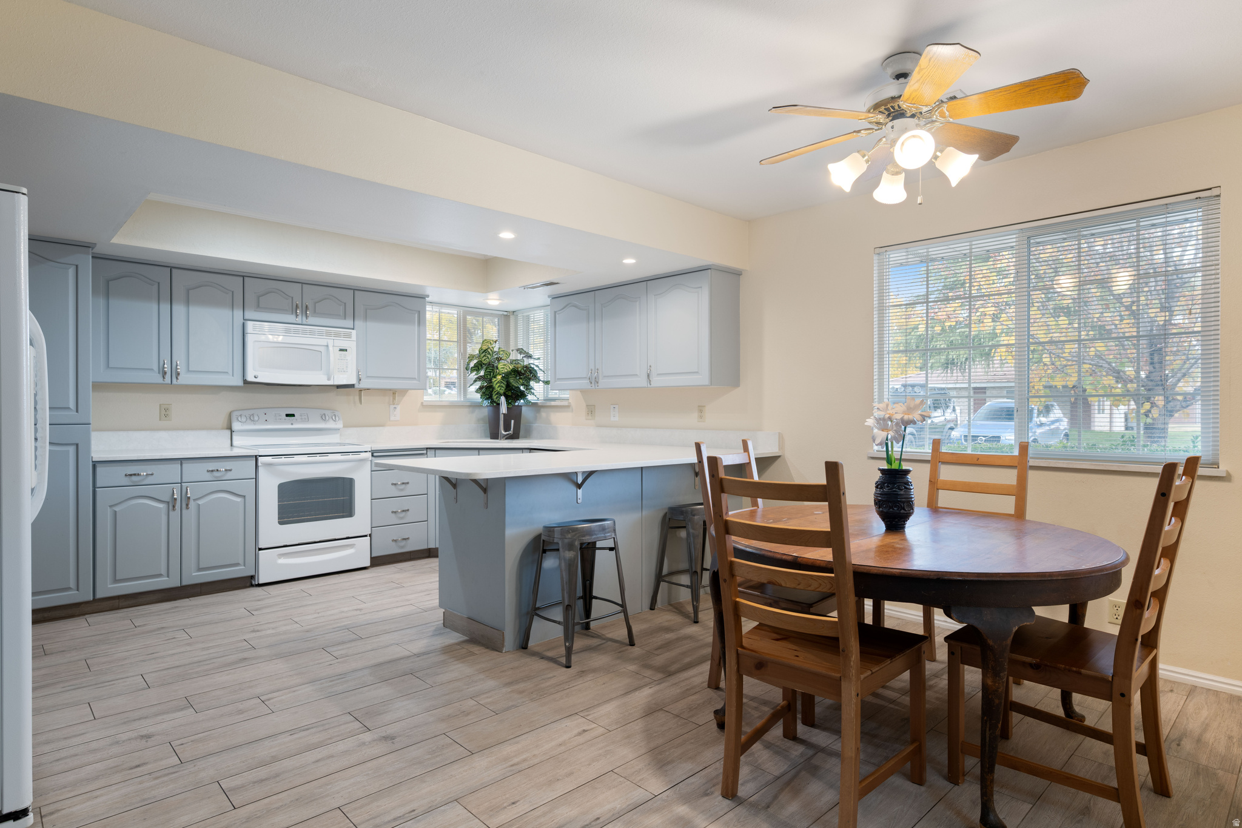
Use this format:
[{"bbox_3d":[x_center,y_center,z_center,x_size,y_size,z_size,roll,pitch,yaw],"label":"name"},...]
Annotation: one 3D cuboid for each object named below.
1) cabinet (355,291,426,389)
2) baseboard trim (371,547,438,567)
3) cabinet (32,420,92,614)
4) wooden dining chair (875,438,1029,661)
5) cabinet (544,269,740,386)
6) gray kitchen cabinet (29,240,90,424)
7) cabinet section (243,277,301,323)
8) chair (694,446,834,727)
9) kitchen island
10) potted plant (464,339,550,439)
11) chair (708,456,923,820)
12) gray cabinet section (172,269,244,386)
[{"bbox_3d":[-1.976,-0.582,5.445,0.607,0.768,0.325,0,0,-44],"label":"cabinet"},{"bbox_3d":[-1.710,1.106,5.171,0.560,0.090,0.030,0,1,-43],"label":"baseboard trim"},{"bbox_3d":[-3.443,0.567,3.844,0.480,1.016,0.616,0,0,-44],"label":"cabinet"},{"bbox_3d":[1.466,0.656,2.859,0.555,1.050,0.495,0,1,-43],"label":"wooden dining chair"},{"bbox_3d":[0.118,-0.583,5.053,0.321,0.780,1.716,0,0,-44],"label":"cabinet"},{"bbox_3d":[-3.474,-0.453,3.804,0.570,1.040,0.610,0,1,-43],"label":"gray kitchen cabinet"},{"bbox_3d":[-2.609,-0.806,4.833,0.383,0.296,0.325,0,-1,-43],"label":"cabinet section"},{"bbox_3d":[0.677,0.654,2.833,0.555,1.050,0.495,1,1,42],"label":"chair"},{"bbox_3d":[-0.120,0.708,3.873,2.300,0.916,0.998,0,0,-44],"label":"kitchen island"},{"bbox_3d":[-1.052,-0.215,6.141,0.730,0.910,0.680,0,0,0],"label":"potted plant"},{"bbox_3d":[0.612,0.660,2.059,0.495,1.050,0.555,1,1,42],"label":"chair"},{"bbox_3d":[-2.902,-0.574,4.549,0.423,0.763,0.325,0,-1,-43],"label":"gray cabinet section"}]

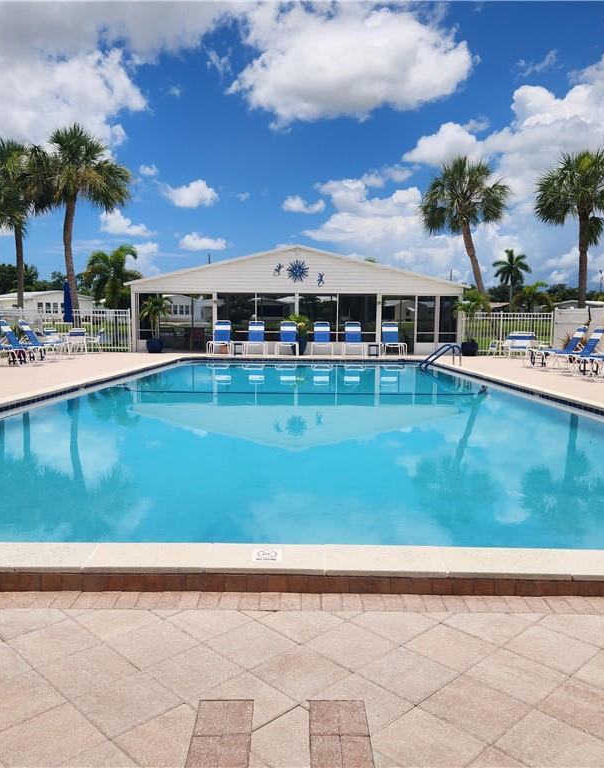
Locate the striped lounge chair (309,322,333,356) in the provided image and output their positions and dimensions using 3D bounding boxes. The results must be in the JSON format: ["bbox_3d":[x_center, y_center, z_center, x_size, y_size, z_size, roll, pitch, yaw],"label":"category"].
[{"bbox_3d":[0.622,-1.397,21.168,0.660,1.060,1.500,1,6,0],"label":"striped lounge chair"}]

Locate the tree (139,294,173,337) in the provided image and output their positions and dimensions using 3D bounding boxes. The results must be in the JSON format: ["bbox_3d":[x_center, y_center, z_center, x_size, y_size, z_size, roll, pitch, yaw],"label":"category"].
[{"bbox_3d":[-5.124,-2.249,23.701,1.200,1.700,1.200,1,6,0],"label":"tree"}]

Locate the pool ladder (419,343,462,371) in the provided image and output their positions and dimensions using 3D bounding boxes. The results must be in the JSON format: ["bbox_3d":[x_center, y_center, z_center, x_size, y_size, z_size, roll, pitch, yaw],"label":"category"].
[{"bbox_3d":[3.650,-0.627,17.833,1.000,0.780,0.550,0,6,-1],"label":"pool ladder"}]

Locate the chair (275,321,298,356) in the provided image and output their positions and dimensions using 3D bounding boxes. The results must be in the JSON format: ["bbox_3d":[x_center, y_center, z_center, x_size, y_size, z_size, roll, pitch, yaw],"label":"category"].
[{"bbox_3d":[-0.467,-1.572,23.163,0.710,1.110,1.640,0,6,0],"label":"chair"}]

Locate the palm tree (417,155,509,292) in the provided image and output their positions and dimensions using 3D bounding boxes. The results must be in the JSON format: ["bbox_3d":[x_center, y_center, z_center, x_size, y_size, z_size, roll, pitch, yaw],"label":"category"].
[{"bbox_3d":[6.809,-5.481,28.883,3.800,8.111,3.800,0,6,0],"label":"palm tree"}]

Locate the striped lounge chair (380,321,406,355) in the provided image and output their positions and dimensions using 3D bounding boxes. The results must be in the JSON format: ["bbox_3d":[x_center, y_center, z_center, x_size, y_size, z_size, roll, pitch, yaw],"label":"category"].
[{"bbox_3d":[2.946,-1.394,21.669,0.680,1.090,1.600,1,6,0],"label":"striped lounge chair"}]

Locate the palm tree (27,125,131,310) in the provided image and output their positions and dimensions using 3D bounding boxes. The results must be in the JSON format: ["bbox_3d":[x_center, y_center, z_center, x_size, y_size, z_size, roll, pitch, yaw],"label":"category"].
[{"bbox_3d":[-9.009,-5.925,27.730,3.950,8.991,3.950,0,6,0],"label":"palm tree"}]

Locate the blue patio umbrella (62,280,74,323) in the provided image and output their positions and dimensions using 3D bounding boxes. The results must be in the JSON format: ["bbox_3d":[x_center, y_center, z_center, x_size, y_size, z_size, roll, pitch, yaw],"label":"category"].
[{"bbox_3d":[-7.367,-2.313,21.484,0.330,2.050,0.330,1,6,0],"label":"blue patio umbrella"}]

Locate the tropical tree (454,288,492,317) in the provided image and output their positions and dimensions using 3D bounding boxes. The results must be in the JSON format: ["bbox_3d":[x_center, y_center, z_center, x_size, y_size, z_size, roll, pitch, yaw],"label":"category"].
[{"bbox_3d":[5.504,-2.164,21.887,1.250,1.800,1.250,1,6,0],"label":"tropical tree"}]

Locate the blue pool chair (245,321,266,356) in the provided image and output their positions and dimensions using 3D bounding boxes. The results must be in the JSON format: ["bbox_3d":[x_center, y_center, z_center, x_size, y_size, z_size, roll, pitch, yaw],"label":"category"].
[{"bbox_3d":[-1.428,-1.419,21.168,0.660,1.060,1.500,1,6,0],"label":"blue pool chair"}]

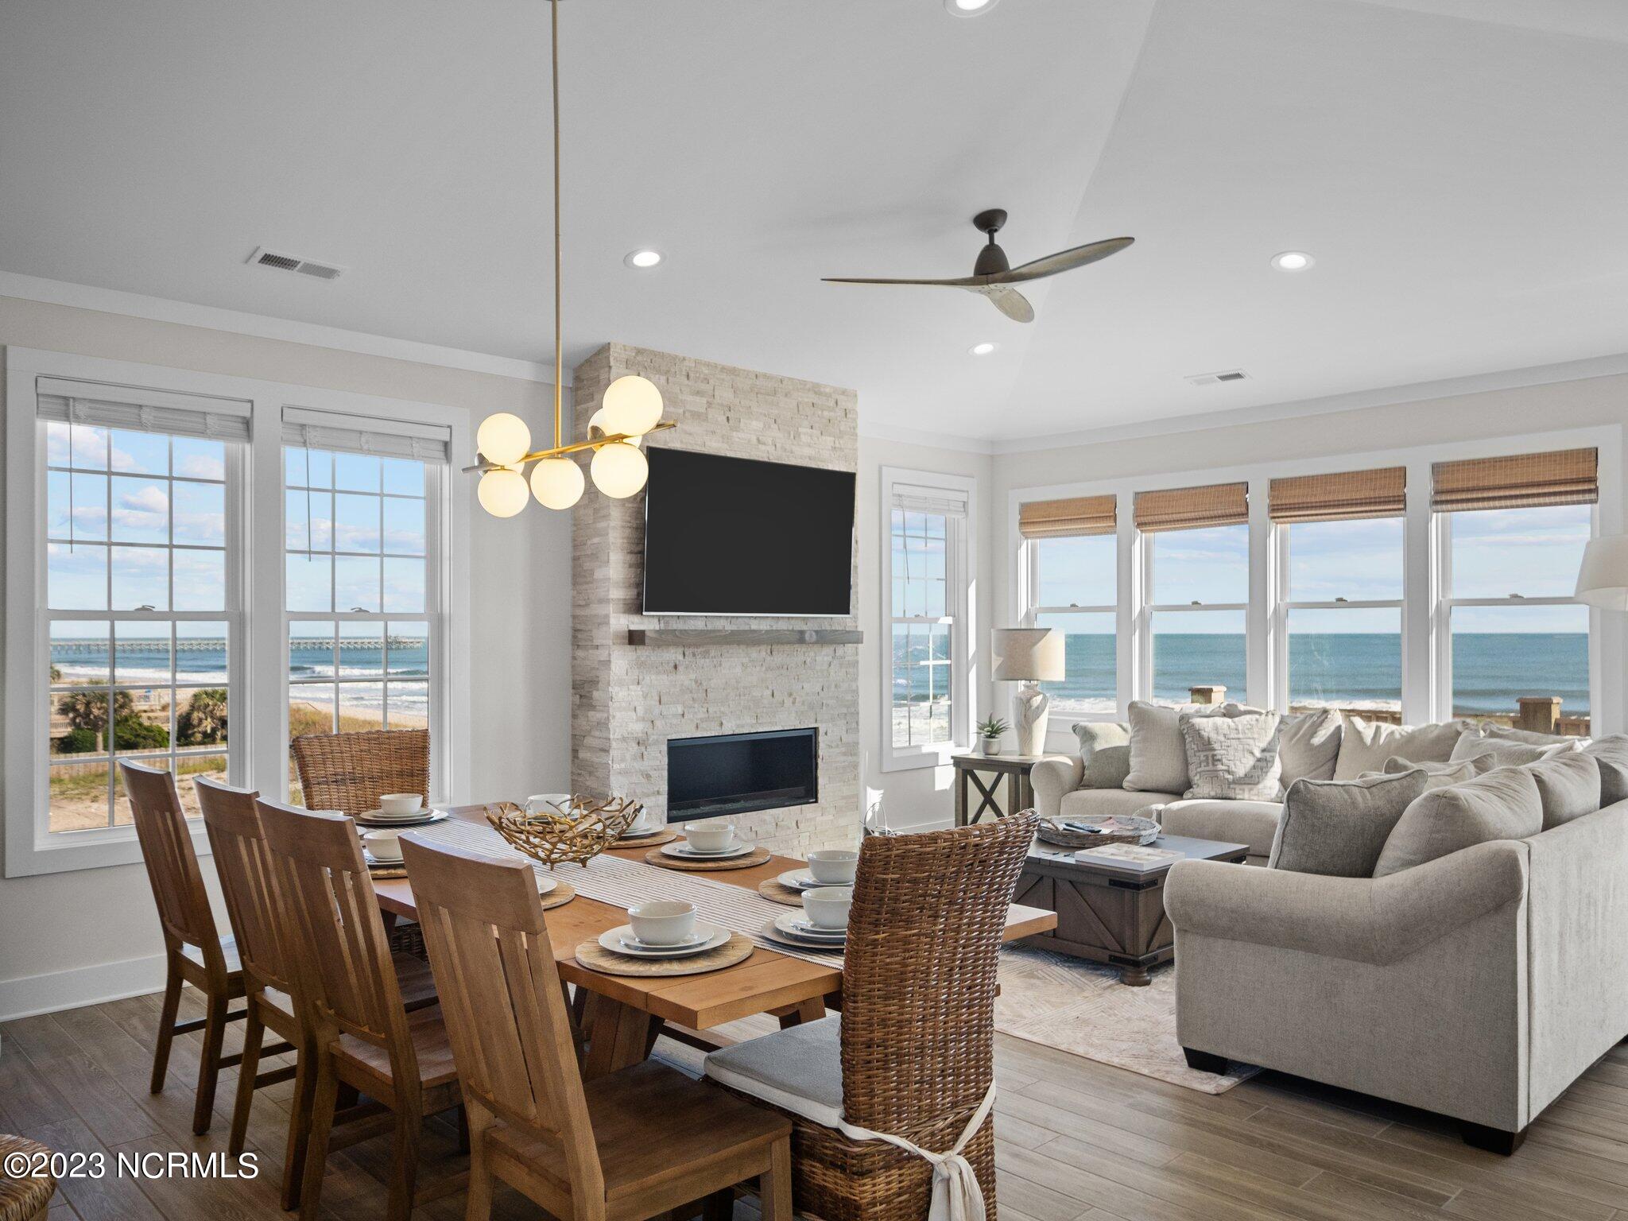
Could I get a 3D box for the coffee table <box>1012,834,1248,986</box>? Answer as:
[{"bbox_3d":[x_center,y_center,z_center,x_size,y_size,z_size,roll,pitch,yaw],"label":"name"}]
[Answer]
[{"bbox_3d":[1.303,1.262,5.329,0.850,0.460,0.830,1,-1,-44],"label":"coffee table"}]

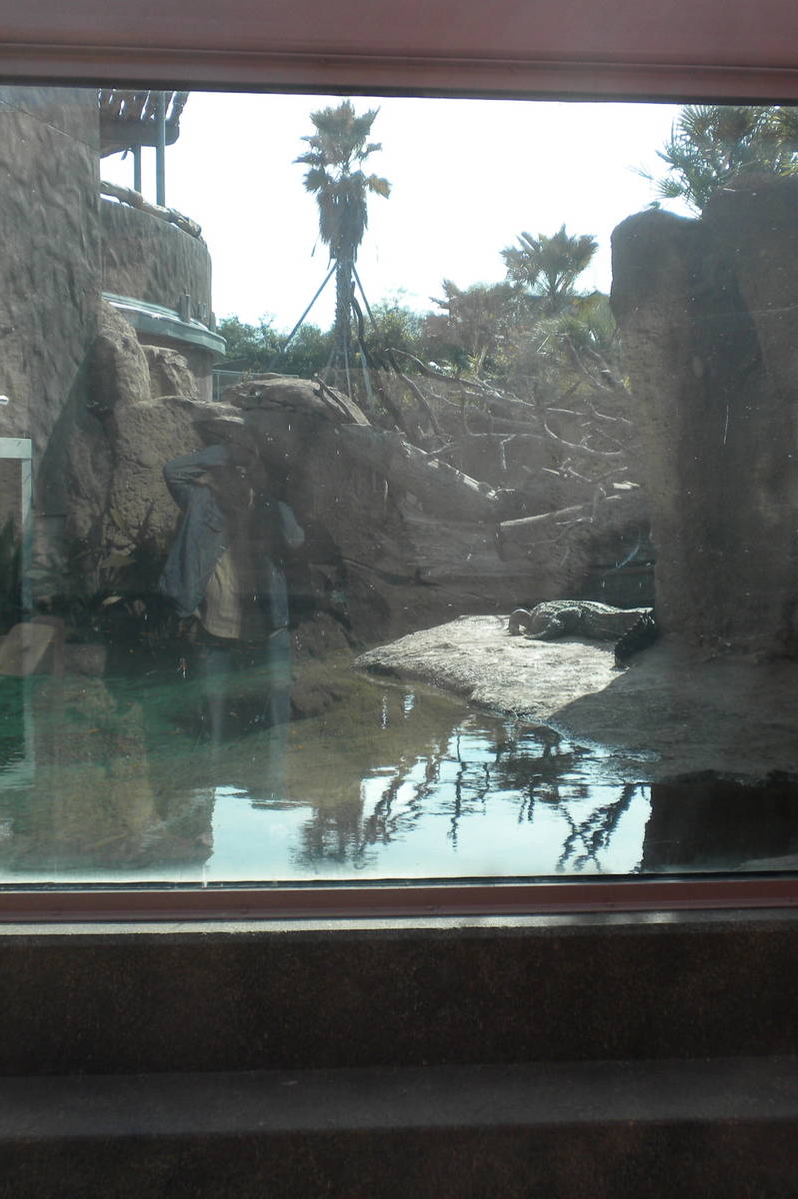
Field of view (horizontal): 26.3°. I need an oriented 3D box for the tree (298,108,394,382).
[{"bbox_3d":[-1.222,-7.707,38.000,2.150,6.800,2.150,0,5,0],"label":"tree"}]

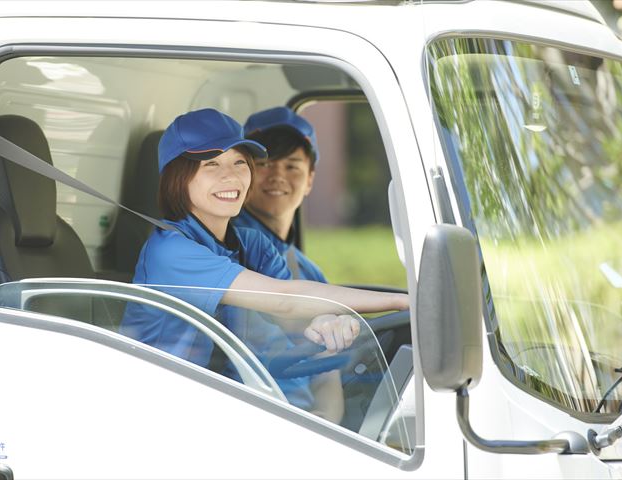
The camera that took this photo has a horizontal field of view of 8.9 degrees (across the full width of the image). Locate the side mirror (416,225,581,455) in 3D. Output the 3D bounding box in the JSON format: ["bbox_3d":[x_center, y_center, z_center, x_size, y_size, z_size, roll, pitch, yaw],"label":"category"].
[{"bbox_3d":[0.359,0.190,7.650,0.230,0.440,0.270,0,0,26],"label":"side mirror"}]

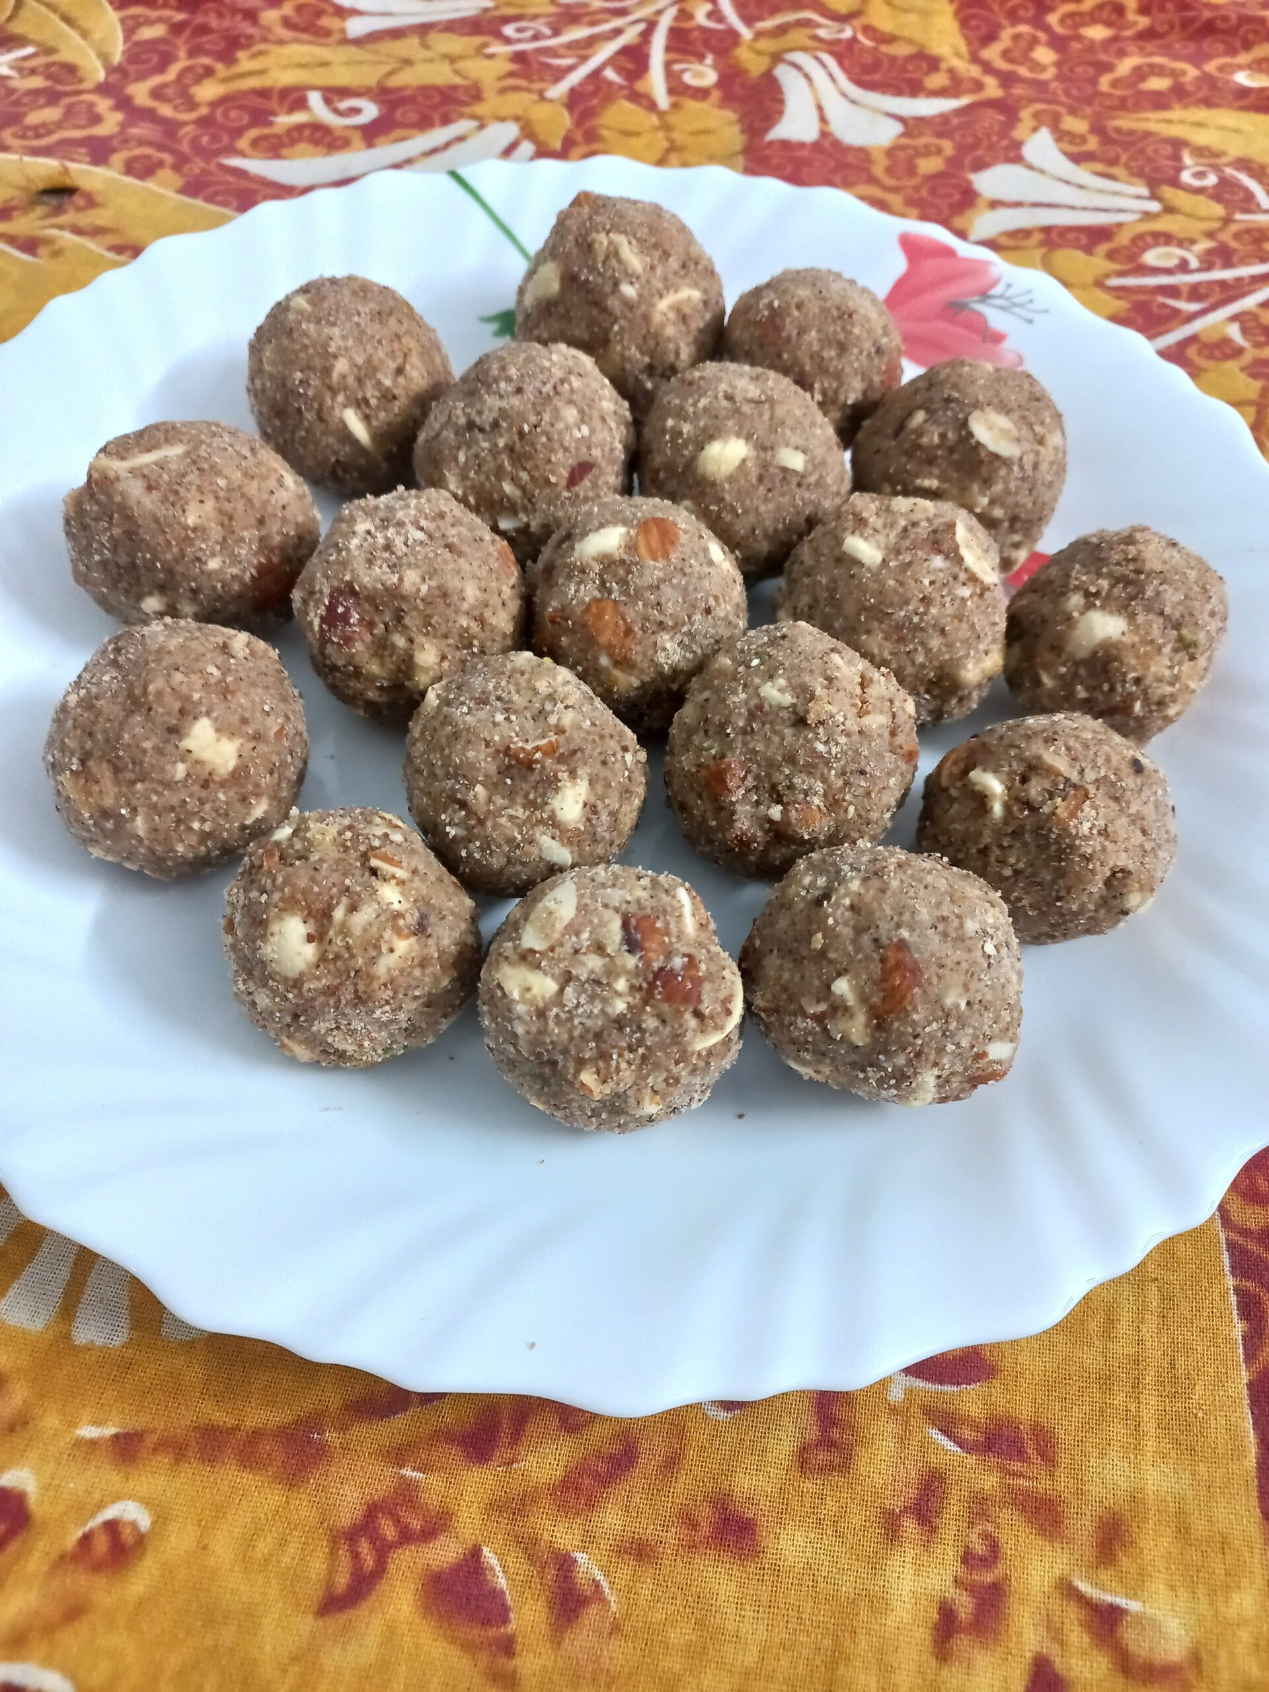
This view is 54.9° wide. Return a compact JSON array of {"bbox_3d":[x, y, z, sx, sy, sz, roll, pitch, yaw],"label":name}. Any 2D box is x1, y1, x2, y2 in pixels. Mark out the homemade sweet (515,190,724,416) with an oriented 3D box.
[{"bbox_3d":[-0.003,-0.109,0.249,0.041,0.040,0.041,2,58,-3],"label":"homemade sweet"}]

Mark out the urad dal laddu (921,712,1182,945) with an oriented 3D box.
[{"bbox_3d":[0.066,-0.003,0.199,0.040,0.038,0.039,2,59,-3],"label":"urad dal laddu"}]

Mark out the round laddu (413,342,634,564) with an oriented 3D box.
[{"bbox_3d":[-0.020,-0.072,0.225,0.040,0.038,0.040,7,58,0],"label":"round laddu"}]

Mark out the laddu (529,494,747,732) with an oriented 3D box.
[{"bbox_3d":[0.001,-0.039,0.206,0.037,0.038,0.037,7,58,0],"label":"laddu"}]

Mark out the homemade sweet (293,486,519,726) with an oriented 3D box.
[{"bbox_3d":[-0.040,-0.042,0.216,0.040,0.040,0.040,0,59,-4],"label":"homemade sweet"}]

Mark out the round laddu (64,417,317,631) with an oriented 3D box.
[{"bbox_3d":[-0.079,-0.057,0.221,0.043,0.037,0.040,0,59,-4],"label":"round laddu"}]

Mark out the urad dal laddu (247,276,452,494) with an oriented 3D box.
[{"bbox_3d":[-0.053,-0.087,0.232,0.038,0.038,0.038,2,58,-3],"label":"urad dal laddu"}]

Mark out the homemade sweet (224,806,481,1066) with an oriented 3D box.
[{"bbox_3d":[-0.039,0.013,0.172,0.036,0.037,0.036,2,58,-3],"label":"homemade sweet"}]

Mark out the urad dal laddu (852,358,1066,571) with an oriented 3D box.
[{"bbox_3d":[0.061,-0.072,0.232,0.039,0.038,0.039,7,58,0],"label":"urad dal laddu"}]

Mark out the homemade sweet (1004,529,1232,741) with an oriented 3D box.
[{"bbox_3d":[0.086,-0.038,0.221,0.038,0.038,0.038,0,59,-4],"label":"homemade sweet"}]

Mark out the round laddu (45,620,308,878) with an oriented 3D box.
[{"bbox_3d":[-0.073,-0.015,0.196,0.039,0.040,0.040,0,59,-4],"label":"round laddu"}]

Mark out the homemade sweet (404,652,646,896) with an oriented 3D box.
[{"bbox_3d":[-0.018,-0.012,0.199,0.039,0.039,0.040,0,59,-4],"label":"homemade sweet"}]

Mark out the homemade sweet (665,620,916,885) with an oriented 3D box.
[{"bbox_3d":[0.025,-0.015,0.193,0.040,0.039,0.040,7,58,0],"label":"homemade sweet"}]

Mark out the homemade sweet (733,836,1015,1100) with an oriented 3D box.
[{"bbox_3d":[0.035,0.018,0.174,0.038,0.037,0.038,7,58,0],"label":"homemade sweet"}]

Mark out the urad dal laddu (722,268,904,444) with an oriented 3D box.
[{"bbox_3d":[0.038,-0.104,0.260,0.038,0.036,0.037,0,59,-4],"label":"urad dal laddu"}]

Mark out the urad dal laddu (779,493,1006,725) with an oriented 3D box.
[{"bbox_3d":[0.046,-0.043,0.222,0.040,0.041,0.040,0,59,-4],"label":"urad dal laddu"}]

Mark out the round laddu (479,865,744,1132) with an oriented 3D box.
[{"bbox_3d":[-0.003,0.021,0.170,0.036,0.037,0.036,7,58,0],"label":"round laddu"}]

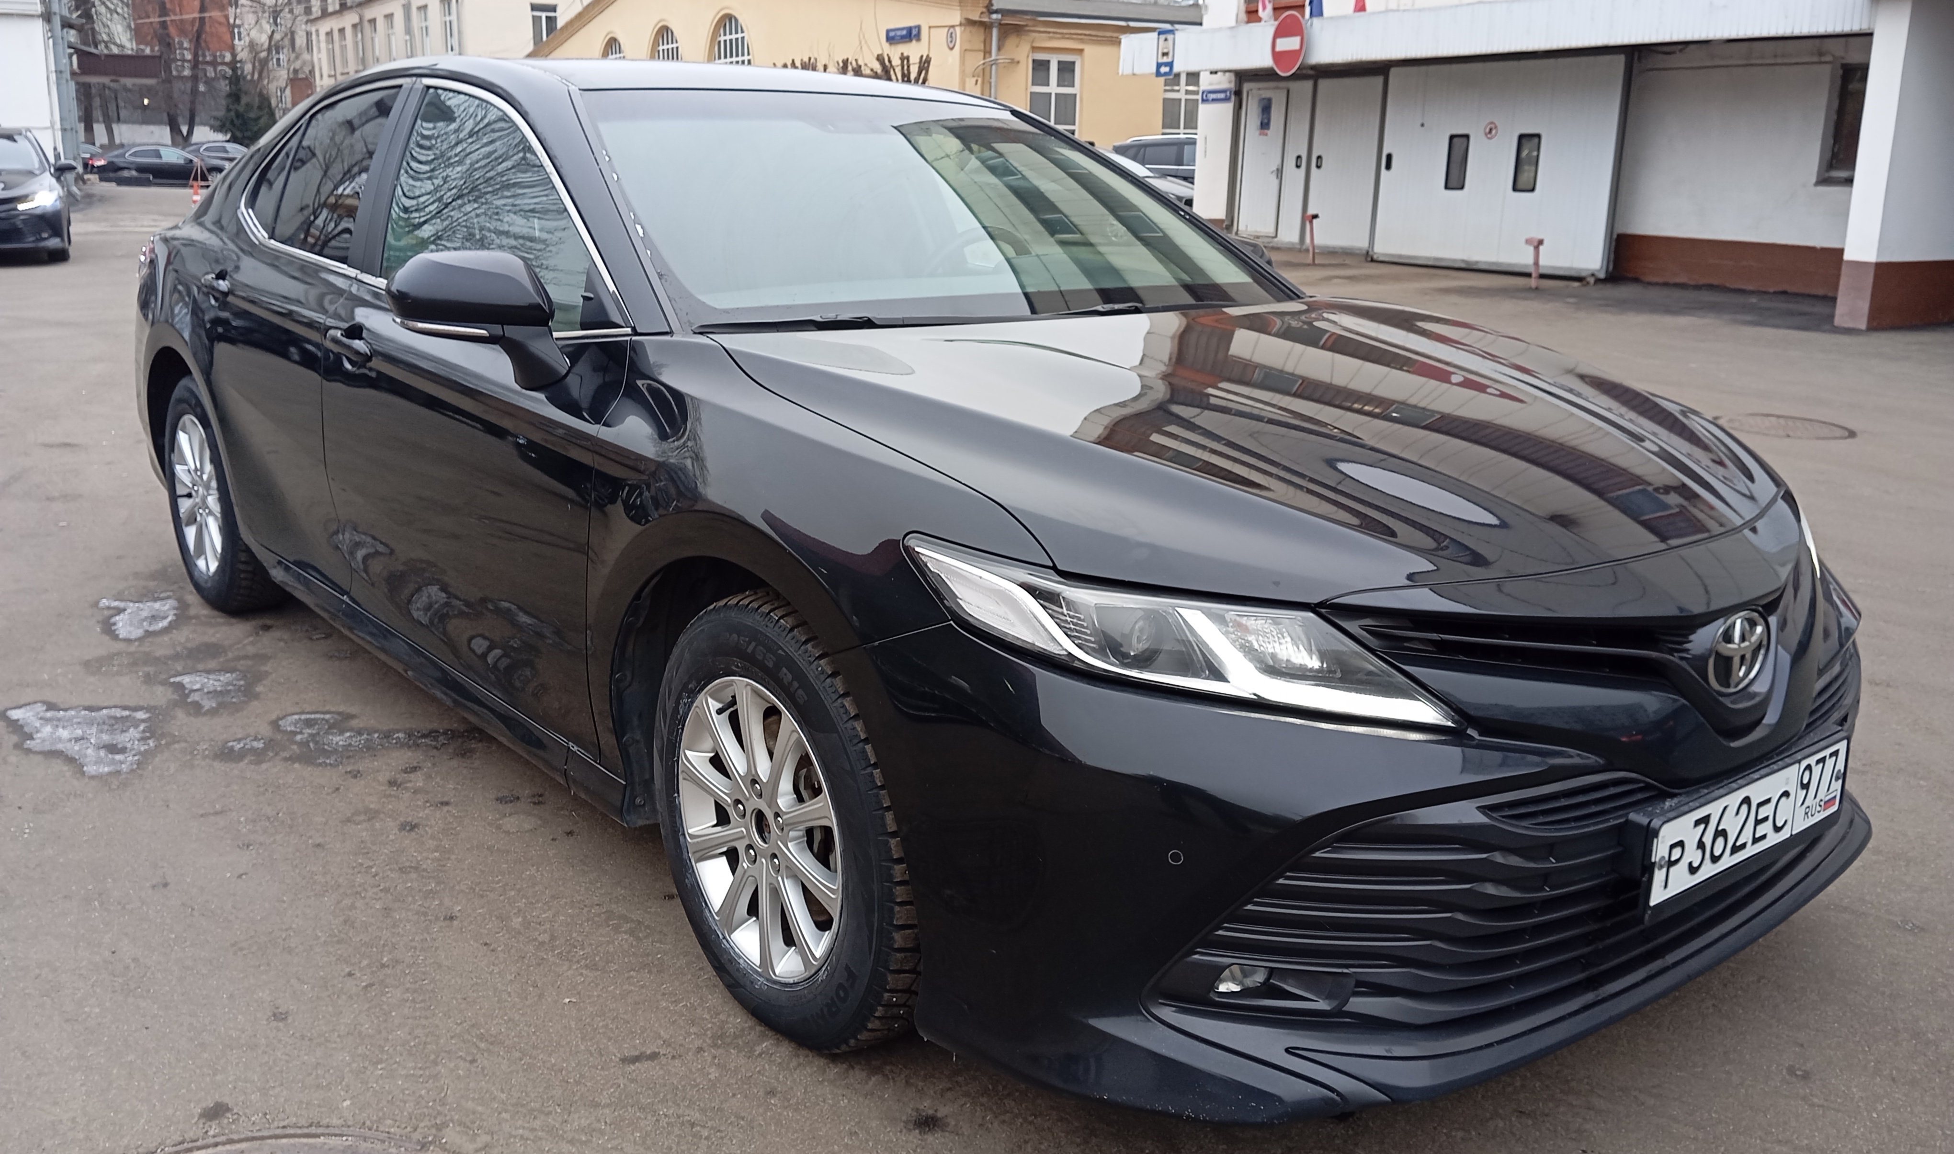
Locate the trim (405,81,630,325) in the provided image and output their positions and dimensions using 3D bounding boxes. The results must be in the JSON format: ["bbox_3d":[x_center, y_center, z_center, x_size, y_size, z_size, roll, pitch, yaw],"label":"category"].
[{"bbox_3d":[-0.870,-0.722,2.920,0.200,0.420,1.280,-9,18,-39],"label":"trim"}]

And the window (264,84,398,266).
[{"bbox_3d":[-1.496,-0.930,3.645,0.180,0.390,0.760,-9,18,-39],"label":"window"}]

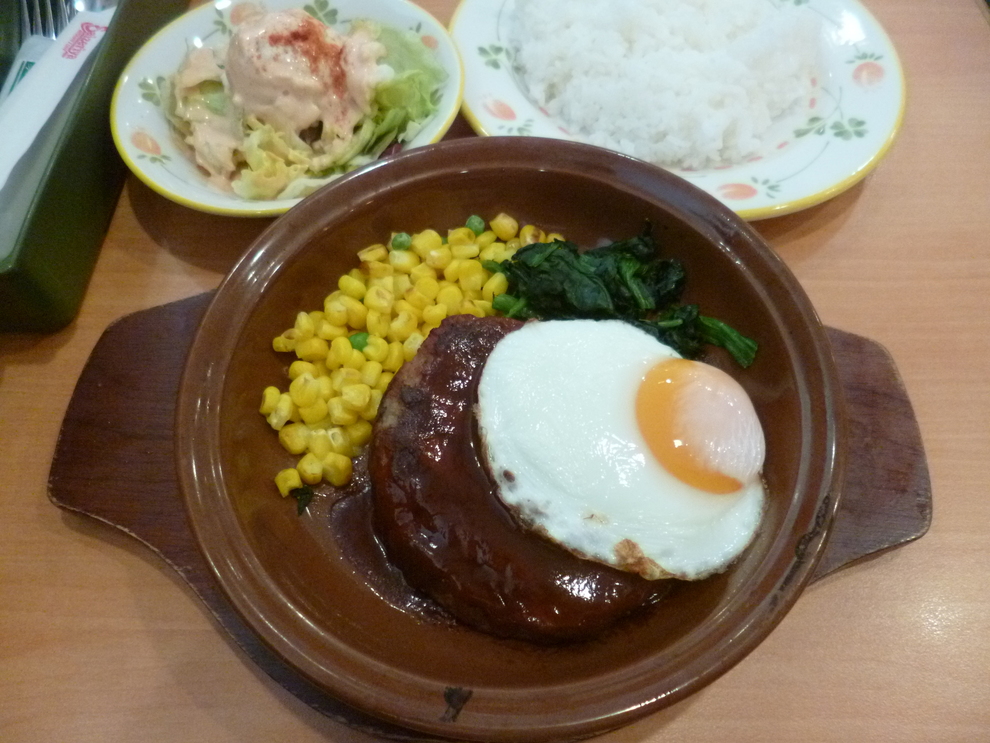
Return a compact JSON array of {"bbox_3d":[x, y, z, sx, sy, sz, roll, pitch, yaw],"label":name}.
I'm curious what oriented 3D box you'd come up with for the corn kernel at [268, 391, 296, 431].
[{"bbox_3d":[-0.076,0.014,0.242,0.005,0.008,0.011,12,64,5],"label":"corn kernel"}]

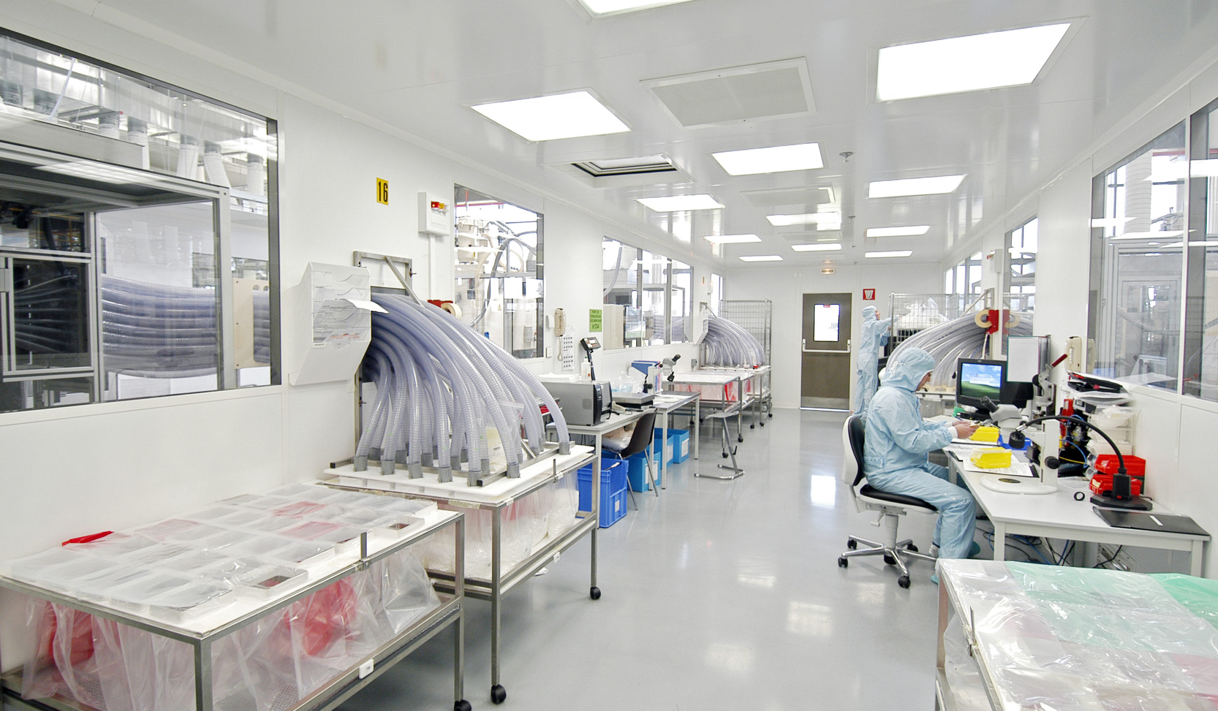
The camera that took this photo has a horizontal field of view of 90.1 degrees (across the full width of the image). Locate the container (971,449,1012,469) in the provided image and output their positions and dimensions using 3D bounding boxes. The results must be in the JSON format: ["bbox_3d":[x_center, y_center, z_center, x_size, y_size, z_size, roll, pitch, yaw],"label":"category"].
[{"bbox_3d":[2.112,0.567,3.356,0.160,0.085,0.115,1,3,5],"label":"container"}]

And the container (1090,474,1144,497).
[{"bbox_3d":[2.241,0.572,2.700,0.166,0.077,0.108,1,3,23],"label":"container"}]

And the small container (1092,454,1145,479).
[{"bbox_3d":[2.268,0.489,2.706,0.166,0.080,0.108,1,3,23],"label":"small container"}]

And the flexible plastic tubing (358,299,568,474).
[{"bbox_3d":[-0.757,0.099,3.014,1.010,0.810,0.940,2,3,22],"label":"flexible plastic tubing"}]

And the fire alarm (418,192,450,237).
[{"bbox_3d":[-1.018,-0.822,3.567,0.057,0.212,0.235,2,3,22],"label":"fire alarm"}]

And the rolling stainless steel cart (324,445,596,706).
[{"bbox_3d":[-0.658,0.927,2.997,0.940,0.830,1.030,2,3,22],"label":"rolling stainless steel cart"}]

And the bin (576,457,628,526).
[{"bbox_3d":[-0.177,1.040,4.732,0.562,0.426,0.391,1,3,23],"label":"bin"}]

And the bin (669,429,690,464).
[{"bbox_3d":[0.646,1.002,6.786,0.431,0.301,0.331,1,3,23],"label":"bin"}]

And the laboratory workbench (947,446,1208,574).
[{"bbox_3d":[2.059,0.972,2.899,0.652,0.742,1.424,1,3,23],"label":"laboratory workbench"}]

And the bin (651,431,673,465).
[{"bbox_3d":[0.440,1.018,6.475,0.431,0.301,0.311,1,3,23],"label":"bin"}]

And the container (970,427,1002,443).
[{"bbox_3d":[2.536,0.532,4.114,0.160,0.085,0.115,2,3,22],"label":"container"}]

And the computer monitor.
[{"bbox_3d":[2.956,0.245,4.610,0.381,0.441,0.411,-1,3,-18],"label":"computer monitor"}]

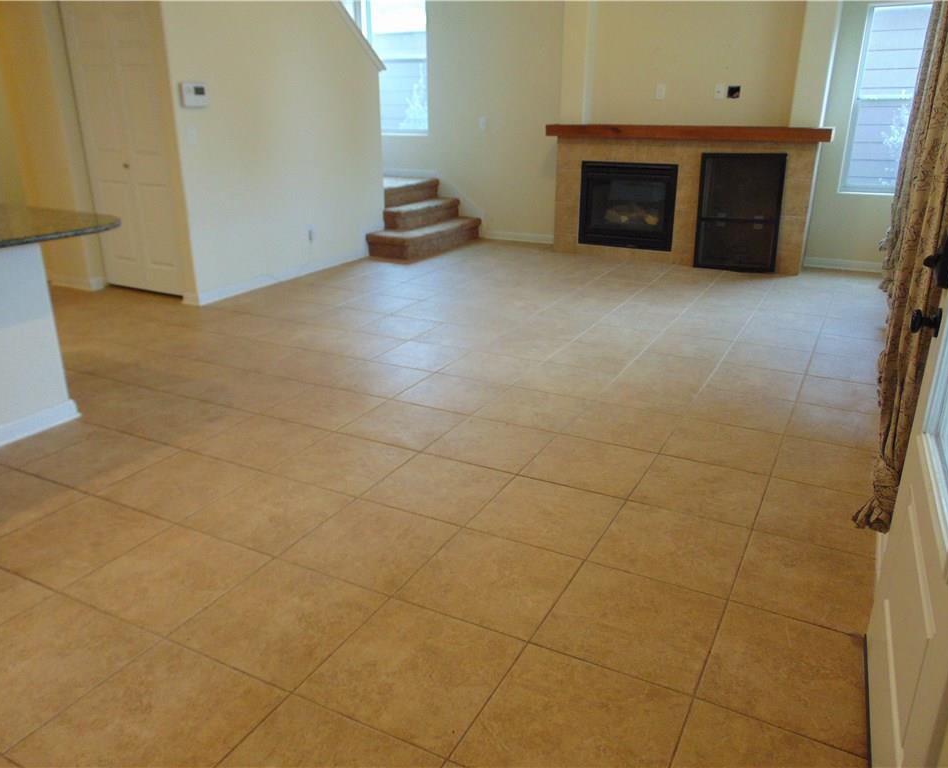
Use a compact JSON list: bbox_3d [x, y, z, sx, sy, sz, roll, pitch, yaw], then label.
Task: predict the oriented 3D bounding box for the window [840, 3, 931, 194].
[{"bbox_3d":[3.383,-2.305,6.062,0.485,1.451,0.080,10,23,26],"label":"window"}]

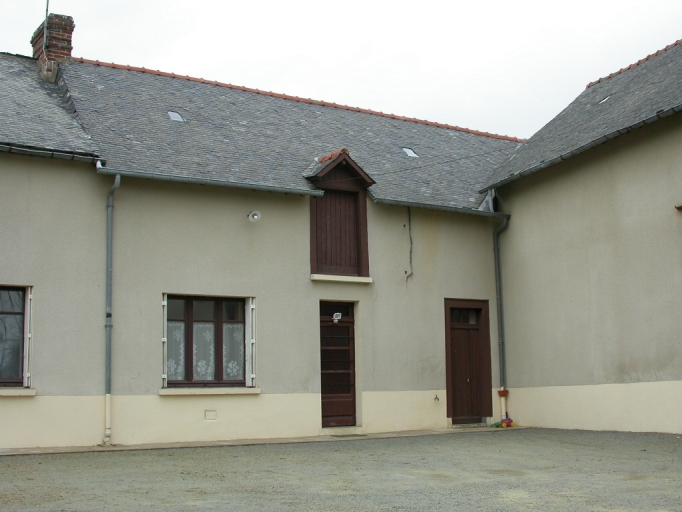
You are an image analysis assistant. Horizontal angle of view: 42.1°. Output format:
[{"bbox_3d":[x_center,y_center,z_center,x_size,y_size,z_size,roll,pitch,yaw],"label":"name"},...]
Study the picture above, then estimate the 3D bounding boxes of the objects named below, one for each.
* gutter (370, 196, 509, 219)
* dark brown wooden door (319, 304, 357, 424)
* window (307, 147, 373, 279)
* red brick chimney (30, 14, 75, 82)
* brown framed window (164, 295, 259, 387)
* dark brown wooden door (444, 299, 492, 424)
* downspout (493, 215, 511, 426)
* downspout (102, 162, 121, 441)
[{"bbox_3d":[2.020,-0.908,17.140,3.350,0.130,0.140,4,-11,-31],"label":"gutter"},{"bbox_3d":[-0.077,1.924,15.898,0.820,2.230,0.120,4,-11,-31],"label":"dark brown wooden door"},{"bbox_3d":[-0.037,-0.750,16.096,1.320,2.210,0.340,4,-11,-31],"label":"window"},{"bbox_3d":[-5.679,-3.809,17.410,0.484,1.360,1.410,4,-11,-31],"label":"red brick chimney"},{"bbox_3d":[-2.165,1.411,14.584,1.650,1.510,0.220,4,-11,-31],"label":"brown framed window"},{"bbox_3d":[2.460,2.053,17.303,1.120,2.400,0.170,4,-11,-31],"label":"dark brown wooden door"},{"bbox_3d":[3.306,1.212,17.727,0.230,4.080,0.290,4,-11,-31],"label":"downspout"},{"bbox_3d":[-3.509,0.781,13.586,0.120,4.130,0.260,4,-11,-31],"label":"downspout"}]

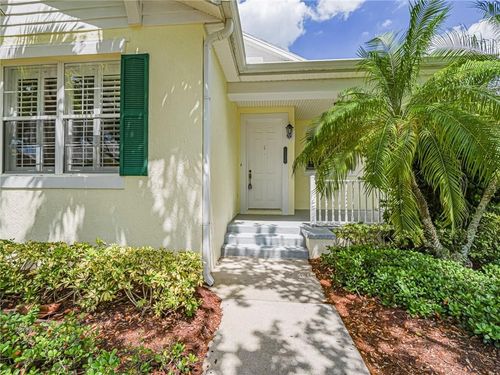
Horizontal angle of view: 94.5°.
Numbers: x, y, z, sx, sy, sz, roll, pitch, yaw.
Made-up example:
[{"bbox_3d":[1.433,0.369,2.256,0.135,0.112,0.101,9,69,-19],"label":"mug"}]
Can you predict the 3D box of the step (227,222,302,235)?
[{"bbox_3d":[0.283,0.829,4.589,1.421,0.141,0.330,0,0,5],"label":"step"}]

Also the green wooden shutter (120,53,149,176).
[{"bbox_3d":[-1.478,-0.923,2.938,0.373,1.553,0.035,0,0,5],"label":"green wooden shutter"}]

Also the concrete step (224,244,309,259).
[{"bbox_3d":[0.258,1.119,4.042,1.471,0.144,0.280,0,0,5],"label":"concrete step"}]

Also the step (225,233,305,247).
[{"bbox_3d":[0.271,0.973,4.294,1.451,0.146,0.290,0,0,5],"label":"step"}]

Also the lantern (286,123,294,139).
[{"bbox_3d":[1.065,-1.505,6.173,0.210,0.440,0.250,0,0,5],"label":"lantern"}]

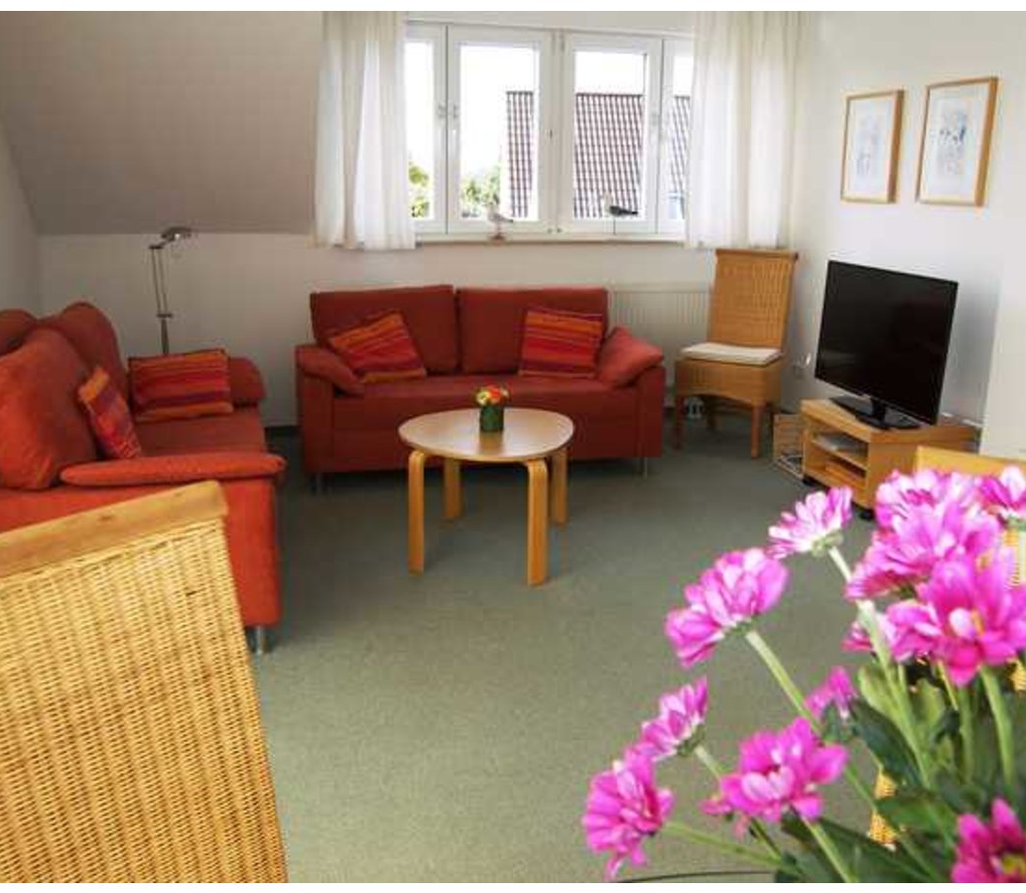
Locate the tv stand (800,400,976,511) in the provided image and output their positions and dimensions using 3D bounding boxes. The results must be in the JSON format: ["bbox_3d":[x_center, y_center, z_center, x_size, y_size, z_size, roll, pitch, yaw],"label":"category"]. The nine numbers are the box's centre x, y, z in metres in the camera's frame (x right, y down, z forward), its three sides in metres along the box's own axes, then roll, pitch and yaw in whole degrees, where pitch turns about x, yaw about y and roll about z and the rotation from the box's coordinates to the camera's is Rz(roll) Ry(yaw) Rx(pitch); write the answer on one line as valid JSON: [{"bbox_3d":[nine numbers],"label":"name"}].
[{"bbox_3d":[1.636,0.040,4.155,0.468,0.383,0.616,-2,14,-9],"label":"tv stand"}]

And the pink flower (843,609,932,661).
[{"bbox_3d":[0.246,0.121,0.600,0.068,0.042,0.057,8,18,23],"label":"pink flower"}]

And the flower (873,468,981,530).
[{"bbox_3d":[0.280,0.036,0.630,0.070,0.042,0.062,8,18,24],"label":"flower"}]

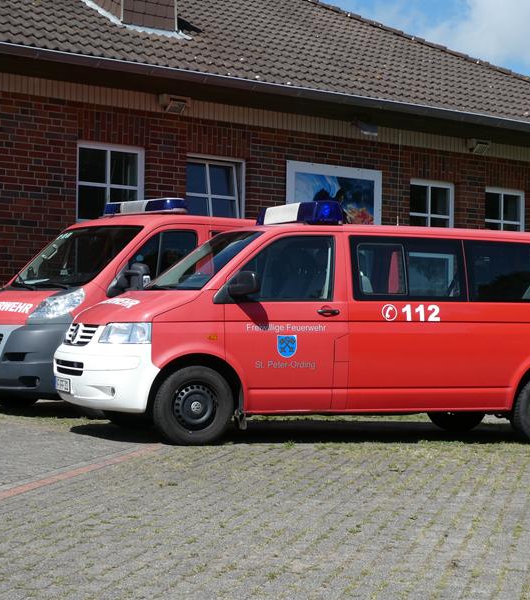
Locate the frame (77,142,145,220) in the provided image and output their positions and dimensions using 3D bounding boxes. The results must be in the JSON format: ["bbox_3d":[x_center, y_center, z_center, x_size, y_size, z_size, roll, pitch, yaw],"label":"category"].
[{"bbox_3d":[-1.973,-1.418,16.610,1.010,1.030,0.100,2,-1,-37],"label":"frame"}]

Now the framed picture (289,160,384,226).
[{"bbox_3d":[1.025,-1.307,18.621,1.770,1.180,0.050,2,-3,-37],"label":"framed picture"}]

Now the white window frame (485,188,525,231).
[{"bbox_3d":[3.758,-1.222,20.928,1.010,1.030,0.100,2,-1,-37],"label":"white window frame"}]

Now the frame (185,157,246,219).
[{"bbox_3d":[-0.701,-1.374,17.568,1.010,1.030,0.100,2,-1,-37],"label":"frame"}]

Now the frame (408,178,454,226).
[{"bbox_3d":[2.480,-1.265,19.965,1.010,1.030,0.100,2,-1,-37],"label":"frame"}]

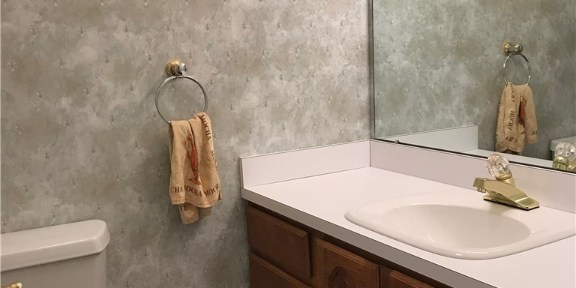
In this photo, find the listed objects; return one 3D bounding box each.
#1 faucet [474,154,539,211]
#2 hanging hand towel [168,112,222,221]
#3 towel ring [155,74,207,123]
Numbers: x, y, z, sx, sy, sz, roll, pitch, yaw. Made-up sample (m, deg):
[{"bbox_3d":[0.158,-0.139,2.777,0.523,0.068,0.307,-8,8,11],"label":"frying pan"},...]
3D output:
[{"bbox_3d":[0.577,0.099,1.690,0.155,0.147,0.162,-7,10,-30],"label":"faucet"},{"bbox_3d":[-0.297,0.082,1.969,0.142,0.360,0.085,-7,10,-30],"label":"hanging hand towel"},{"bbox_3d":[-0.329,-0.134,1.937,0.168,0.168,0.018,-7,10,-30],"label":"towel ring"}]

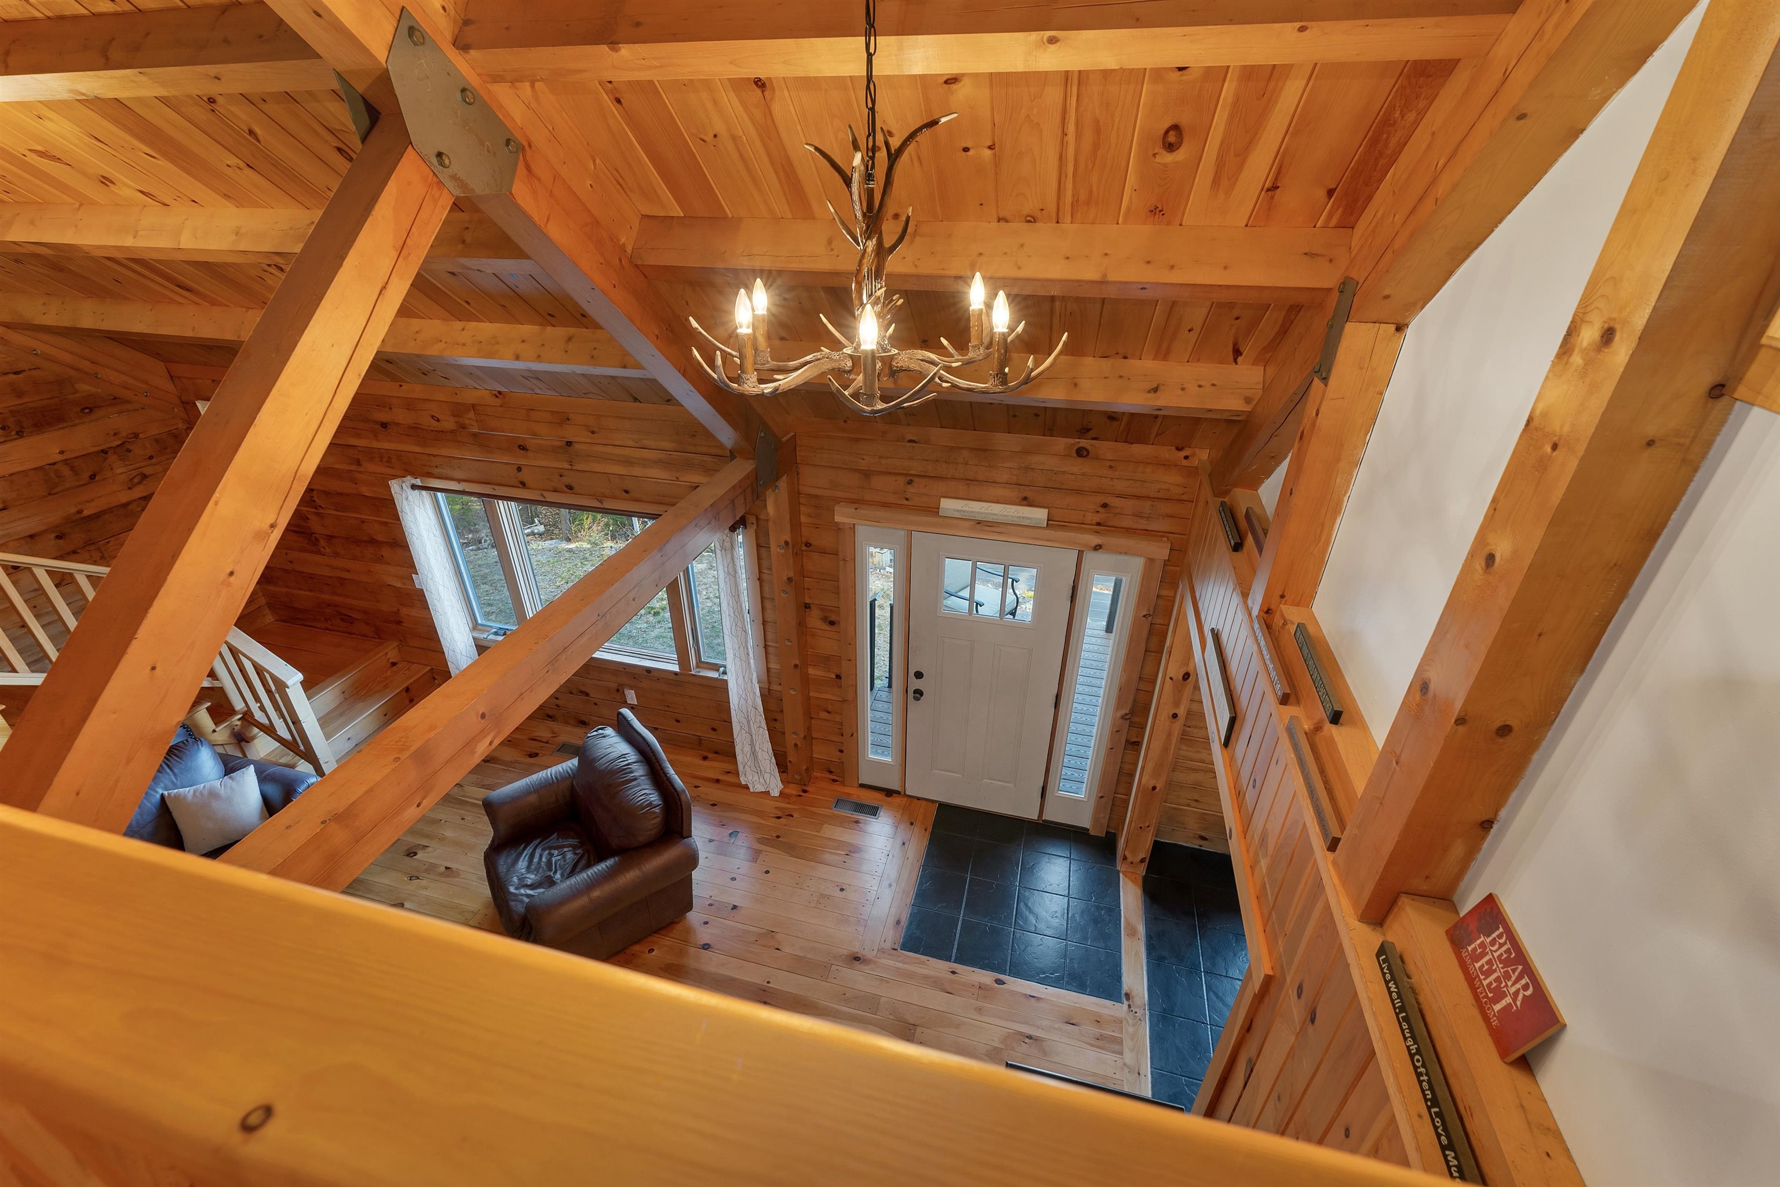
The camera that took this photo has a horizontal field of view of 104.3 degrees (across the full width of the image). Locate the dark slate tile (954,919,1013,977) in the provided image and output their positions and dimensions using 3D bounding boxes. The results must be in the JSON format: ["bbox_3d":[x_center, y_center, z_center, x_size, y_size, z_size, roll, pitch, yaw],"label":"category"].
[{"bbox_3d":[0.544,2.019,3.960,0.305,0.012,0.285,7,31,12],"label":"dark slate tile"}]

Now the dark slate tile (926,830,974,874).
[{"bbox_3d":[0.389,1.696,4.509,0.295,0.012,0.278,7,31,12],"label":"dark slate tile"}]

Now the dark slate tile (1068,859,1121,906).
[{"bbox_3d":[1.285,1.819,4.343,0.306,0.013,0.297,7,30,13],"label":"dark slate tile"}]

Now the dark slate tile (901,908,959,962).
[{"bbox_3d":[0.243,1.986,4.036,0.311,0.013,0.292,7,30,13],"label":"dark slate tile"}]

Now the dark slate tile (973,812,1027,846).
[{"bbox_3d":[0.749,1.602,4.670,0.305,0.012,0.251,7,31,12],"label":"dark slate tile"}]

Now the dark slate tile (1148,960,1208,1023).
[{"bbox_3d":[1.551,2.153,3.737,0.291,0.012,0.283,7,31,12],"label":"dark slate tile"}]

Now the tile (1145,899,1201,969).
[{"bbox_3d":[1.635,2.014,3.991,0.292,0.013,0.292,7,30,13],"label":"tile"}]

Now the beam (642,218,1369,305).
[{"bbox_3d":[0.205,-1.034,2.137,2.130,0.180,0.100,7,-8,12],"label":"beam"}]

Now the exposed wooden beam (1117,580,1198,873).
[{"bbox_3d":[1.565,0.842,4.011,0.167,2.020,0.202,7,30,13],"label":"exposed wooden beam"}]

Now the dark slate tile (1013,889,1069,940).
[{"bbox_3d":[0.912,1.921,4.157,0.297,0.013,0.297,7,30,13],"label":"dark slate tile"}]

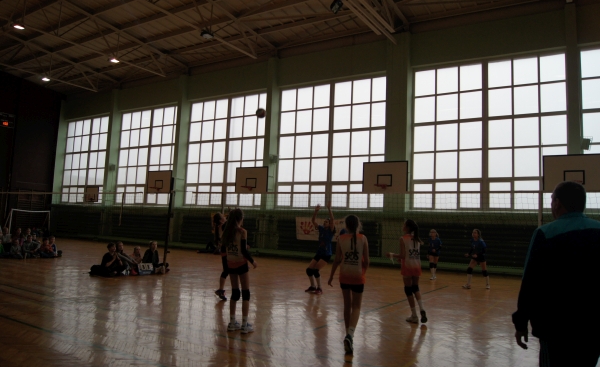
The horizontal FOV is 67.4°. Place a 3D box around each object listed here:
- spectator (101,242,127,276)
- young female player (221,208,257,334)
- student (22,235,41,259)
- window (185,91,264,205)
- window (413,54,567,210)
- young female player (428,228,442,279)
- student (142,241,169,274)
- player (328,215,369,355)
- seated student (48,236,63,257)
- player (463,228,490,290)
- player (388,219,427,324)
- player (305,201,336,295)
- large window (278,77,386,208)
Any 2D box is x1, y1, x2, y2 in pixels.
[{"bbox_3d":[-4.659,1.886,11.309,0.600,0.795,0.480,1,-5,12],"label":"spectator"},{"bbox_3d":[-0.778,1.147,6.005,0.450,1.619,0.340,0,-6,24],"label":"young female player"},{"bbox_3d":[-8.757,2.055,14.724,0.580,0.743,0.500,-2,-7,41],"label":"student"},{"bbox_3d":[-3.706,-1.636,22.727,5.350,5.500,0.200,-1,-6,32],"label":"window"},{"bbox_3d":[6.722,-1.793,16.282,5.350,5.500,0.200,-1,-6,32],"label":"window"},{"bbox_3d":[4.035,2.111,13.452,0.430,1.488,0.320,-2,-7,40],"label":"young female player"},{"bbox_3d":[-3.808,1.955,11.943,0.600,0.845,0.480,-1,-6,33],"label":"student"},{"bbox_3d":[0.584,1.110,5.128,0.430,1.509,0.480,1,-6,12],"label":"player"},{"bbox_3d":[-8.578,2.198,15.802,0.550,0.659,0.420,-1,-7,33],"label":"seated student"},{"bbox_3d":[4.581,1.941,11.659,0.550,1.516,0.520,6,-7,-33],"label":"player"},{"bbox_3d":[1.672,1.319,6.862,0.420,1.537,0.520,5,-6,-25],"label":"player"},{"bbox_3d":[0.477,1.343,9.612,0.520,1.931,0.450,8,-8,-43],"label":"player"},{"bbox_3d":[1.321,-1.712,19.620,5.350,5.500,0.200,-1,-6,32],"label":"large window"}]

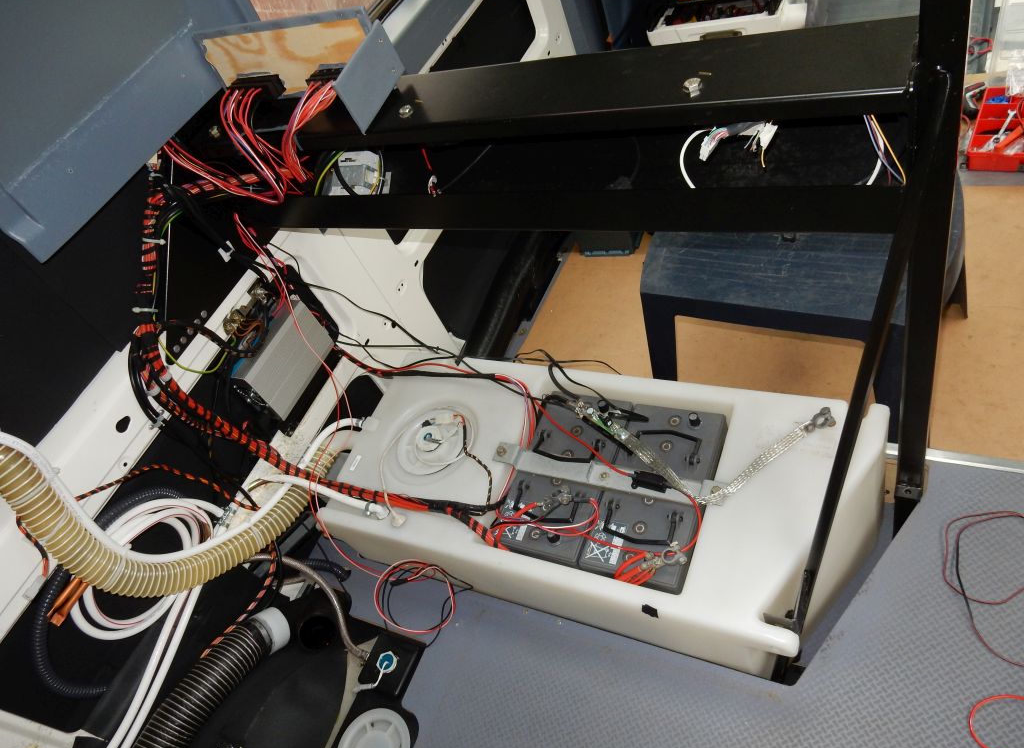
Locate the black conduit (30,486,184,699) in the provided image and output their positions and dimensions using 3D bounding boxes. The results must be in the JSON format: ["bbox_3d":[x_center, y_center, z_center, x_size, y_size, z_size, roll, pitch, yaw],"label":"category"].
[{"bbox_3d":[-0.794,0.401,1.460,0.321,0.045,0.418,7,60,30],"label":"black conduit"}]

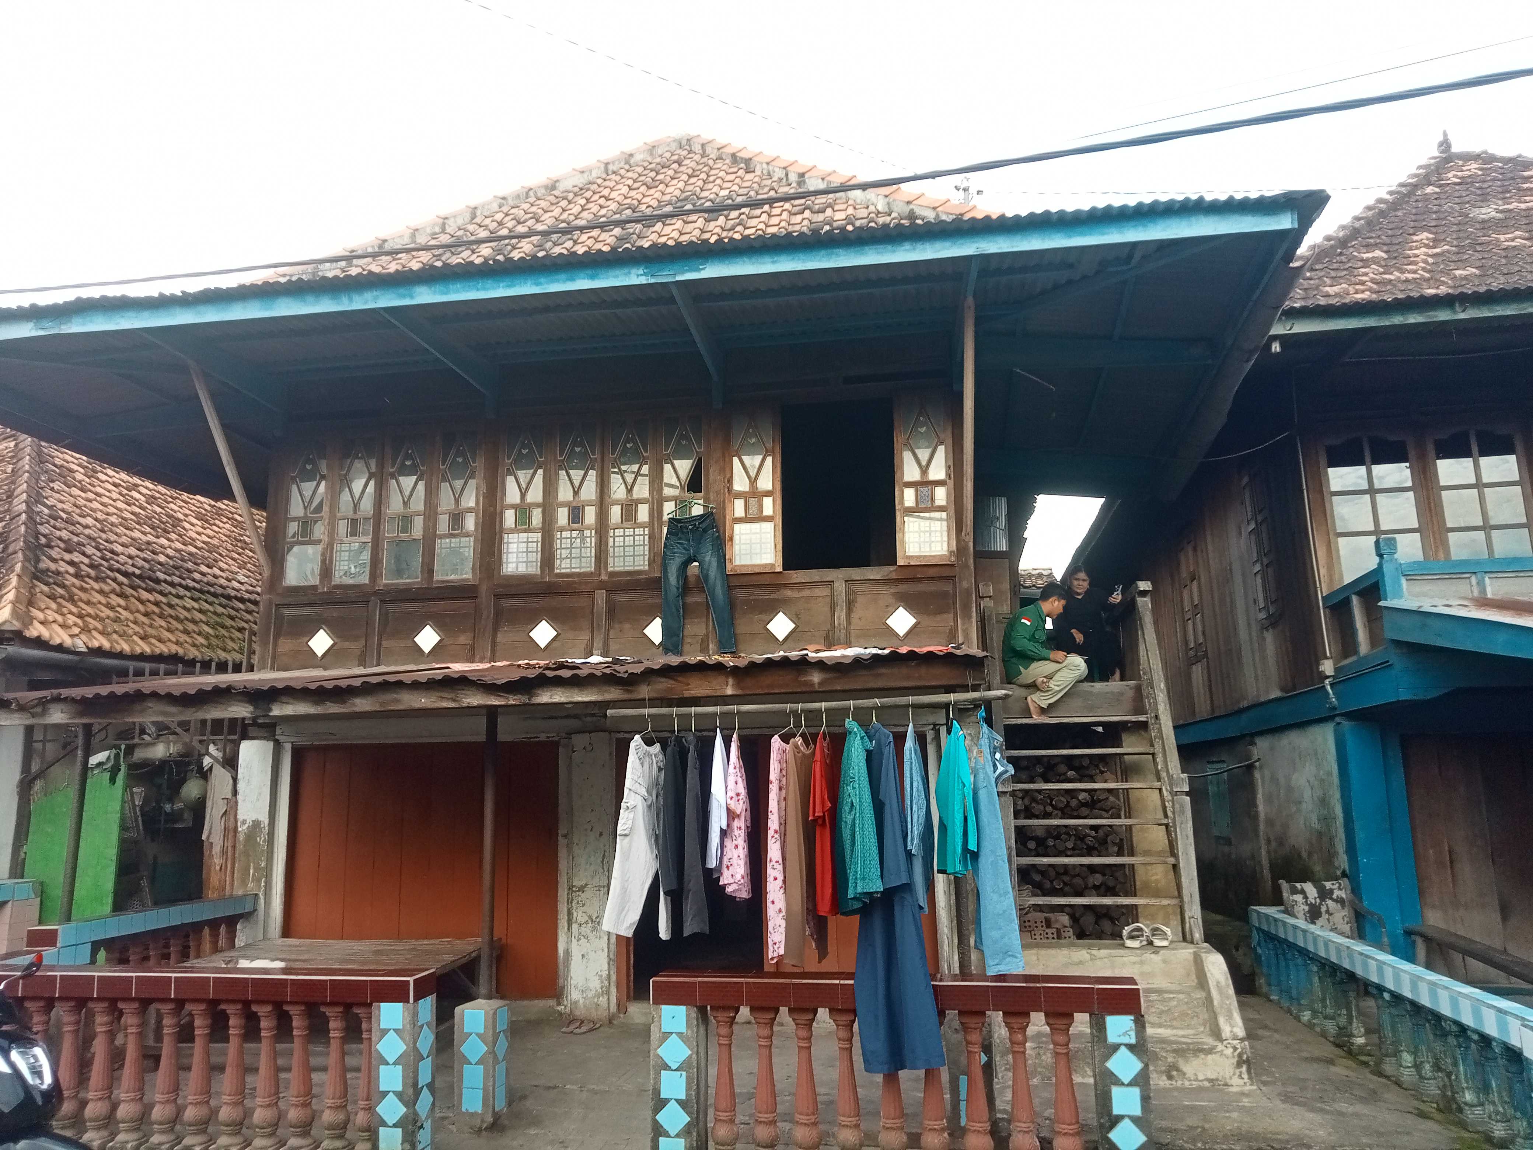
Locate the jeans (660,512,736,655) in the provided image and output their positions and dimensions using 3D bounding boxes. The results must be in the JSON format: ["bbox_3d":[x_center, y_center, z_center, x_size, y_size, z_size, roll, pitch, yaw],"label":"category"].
[{"bbox_3d":[-0.522,0.069,9.483,0.570,1.060,0.140,-3,-11,10],"label":"jeans"}]

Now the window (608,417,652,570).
[{"bbox_3d":[-1.089,-0.628,9.846,0.385,1.270,0.060,-3,-11,10],"label":"window"}]

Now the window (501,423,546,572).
[{"bbox_3d":[-1.966,-0.599,10.005,0.385,1.270,0.060,-3,-11,10],"label":"window"}]

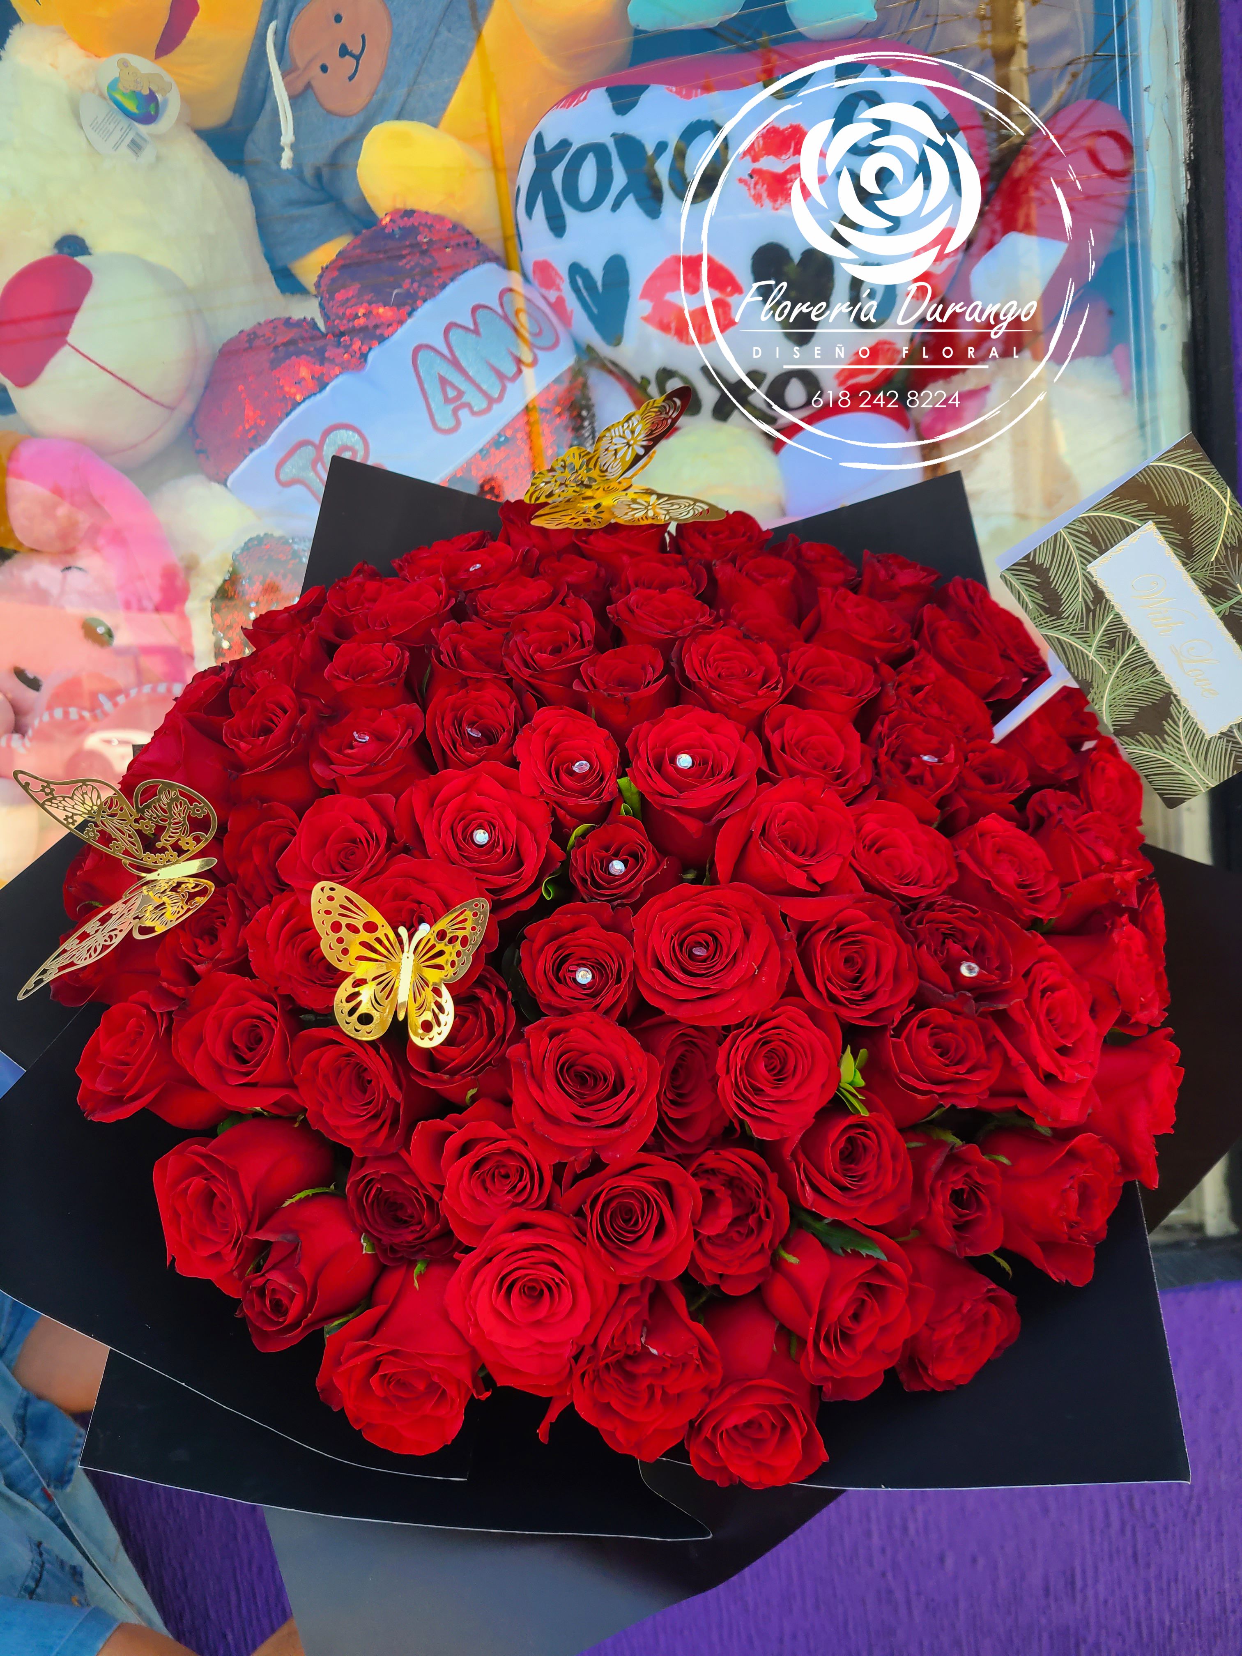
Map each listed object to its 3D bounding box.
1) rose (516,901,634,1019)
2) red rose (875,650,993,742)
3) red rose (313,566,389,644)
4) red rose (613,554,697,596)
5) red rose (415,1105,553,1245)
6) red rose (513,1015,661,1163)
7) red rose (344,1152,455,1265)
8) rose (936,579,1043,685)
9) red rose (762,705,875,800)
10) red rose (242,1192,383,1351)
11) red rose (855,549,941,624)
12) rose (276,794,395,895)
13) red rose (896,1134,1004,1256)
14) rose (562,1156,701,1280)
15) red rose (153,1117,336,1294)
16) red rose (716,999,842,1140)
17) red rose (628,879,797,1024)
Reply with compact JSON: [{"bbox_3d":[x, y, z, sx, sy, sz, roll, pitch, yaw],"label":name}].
[{"bbox_3d":[-0.018,0.058,0.530,0.048,0.048,0.047,0,-16,-2],"label":"rose"},{"bbox_3d":[0.183,-0.074,0.745,0.060,0.052,0.060,-14,53,-28],"label":"red rose"},{"bbox_3d":[-0.158,-0.123,0.735,0.050,0.048,0.050,-20,39,-8],"label":"red rose"},{"bbox_3d":[0.021,-0.126,0.700,0.049,0.047,0.049,0,34,2],"label":"red rose"},{"bbox_3d":[-0.066,0.158,0.572,0.062,0.062,0.053,-9,2,-17],"label":"red rose"},{"bbox_3d":[-0.015,0.104,0.500,0.058,0.058,0.051,0,-20,-2],"label":"red rose"},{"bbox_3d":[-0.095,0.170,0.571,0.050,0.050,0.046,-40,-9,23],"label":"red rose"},{"bbox_3d":[0.220,-0.114,0.765,0.062,0.054,0.062,27,50,0],"label":"rose"},{"bbox_3d":[0.095,-0.028,0.629,0.055,0.050,0.055,32,51,6],"label":"red rose"},{"bbox_3d":[-0.137,0.201,0.585,0.056,0.056,0.064,-2,22,20],"label":"red rose"},{"bbox_3d":[0.184,-0.160,0.831,0.056,0.052,0.056,-13,50,-25],"label":"red rose"},{"bbox_3d":[-0.136,0.011,0.608,0.057,0.057,0.047,-6,-15,4],"label":"rose"},{"bbox_3d":[0.143,0.163,0.553,0.047,0.047,0.048,0,-3,-27],"label":"red rose"},{"bbox_3d":[0.004,0.156,0.500,0.053,0.053,0.050,0,-24,-4],"label":"rose"},{"bbox_3d":[-0.157,0.155,0.530,0.057,0.057,0.054,1,12,31],"label":"red rose"},{"bbox_3d":[0.070,0.107,0.548,0.056,0.056,0.047,0,-15,-8],"label":"red rose"},{"bbox_3d":[0.037,0.051,0.505,0.061,0.061,0.050,0,-18,2],"label":"red rose"}]

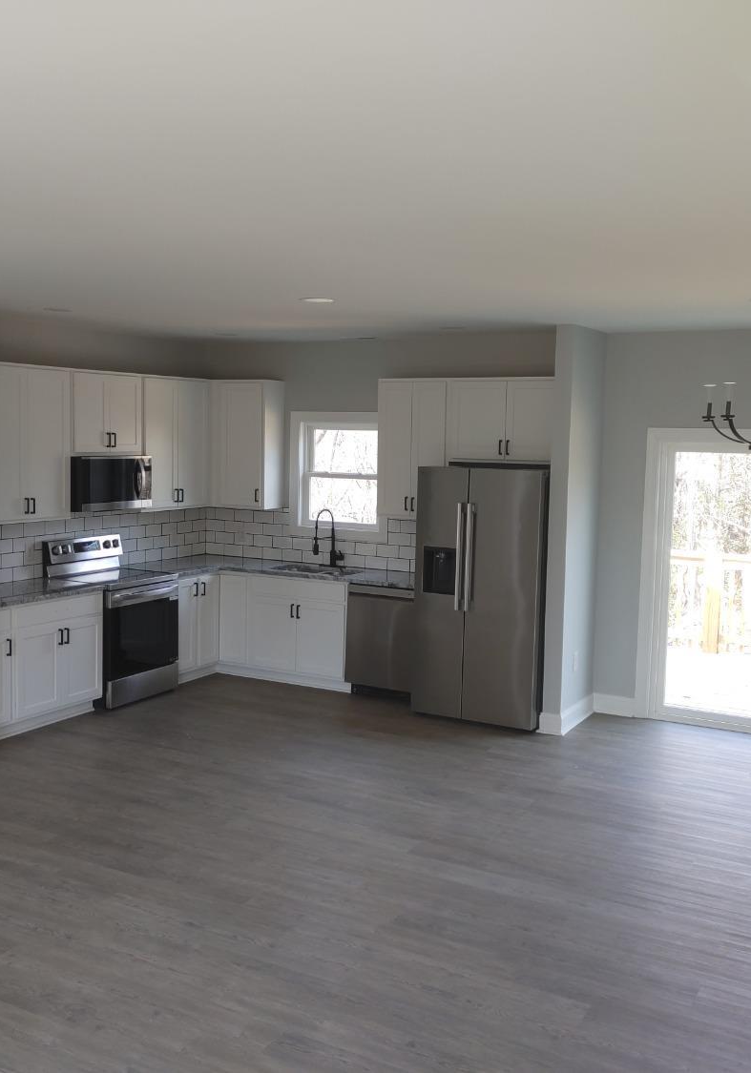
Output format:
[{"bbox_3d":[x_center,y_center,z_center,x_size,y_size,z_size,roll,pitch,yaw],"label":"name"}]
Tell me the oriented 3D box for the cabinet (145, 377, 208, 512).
[{"bbox_3d":[-1.706,-0.754,8.713,0.315,1.055,0.866,4,6,29],"label":"cabinet"}]

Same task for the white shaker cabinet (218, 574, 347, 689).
[{"bbox_3d":[-0.604,0.735,8.820,1.250,0.882,0.636,4,6,29],"label":"white shaker cabinet"}]

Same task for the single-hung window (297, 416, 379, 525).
[{"bbox_3d":[-0.293,-0.502,8.831,0.875,0.980,0.100,4,6,29],"label":"single-hung window"}]

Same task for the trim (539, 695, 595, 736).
[{"bbox_3d":[1.369,1.253,7.661,0.170,0.142,0.720,4,6,29],"label":"trim"}]

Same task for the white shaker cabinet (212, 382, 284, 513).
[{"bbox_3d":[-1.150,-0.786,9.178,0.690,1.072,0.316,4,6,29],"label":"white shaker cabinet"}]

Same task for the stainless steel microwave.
[{"bbox_3d":[-2.083,-0.400,8.160,0.420,0.415,0.760,4,6,29],"label":"stainless steel microwave"}]

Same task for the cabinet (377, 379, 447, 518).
[{"bbox_3d":[0.342,-0.673,8.248,0.581,1.055,0.315,4,6,29],"label":"cabinet"}]

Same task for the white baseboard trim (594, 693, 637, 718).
[{"bbox_3d":[1.754,1.240,7.861,0.307,0.140,0.026,4,6,29],"label":"white baseboard trim"}]

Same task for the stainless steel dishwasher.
[{"bbox_3d":[0.194,0.770,8.231,0.600,0.833,0.610,4,6,29],"label":"stainless steel dishwasher"}]

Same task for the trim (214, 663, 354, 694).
[{"bbox_3d":[-0.746,1.130,8.599,1.290,0.090,0.018,4,6,29],"label":"trim"}]

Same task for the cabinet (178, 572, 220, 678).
[{"bbox_3d":[-1.669,0.696,8.636,0.635,0.835,0.535,4,6,29],"label":"cabinet"}]

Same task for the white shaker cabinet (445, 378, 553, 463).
[{"bbox_3d":[1.005,-0.849,7.864,0.928,0.605,0.315,4,6,29],"label":"white shaker cabinet"}]

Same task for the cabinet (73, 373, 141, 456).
[{"bbox_3d":[-2.096,-0.914,7.982,0.315,0.608,0.761,4,6,29],"label":"cabinet"}]

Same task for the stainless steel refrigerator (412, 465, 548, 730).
[{"bbox_3d":[0.876,0.403,7.772,0.913,1.795,0.870,4,6,29],"label":"stainless steel refrigerator"}]

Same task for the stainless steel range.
[{"bbox_3d":[-1.990,0.622,8.180,0.690,1.189,0.758,4,6,29],"label":"stainless steel range"}]

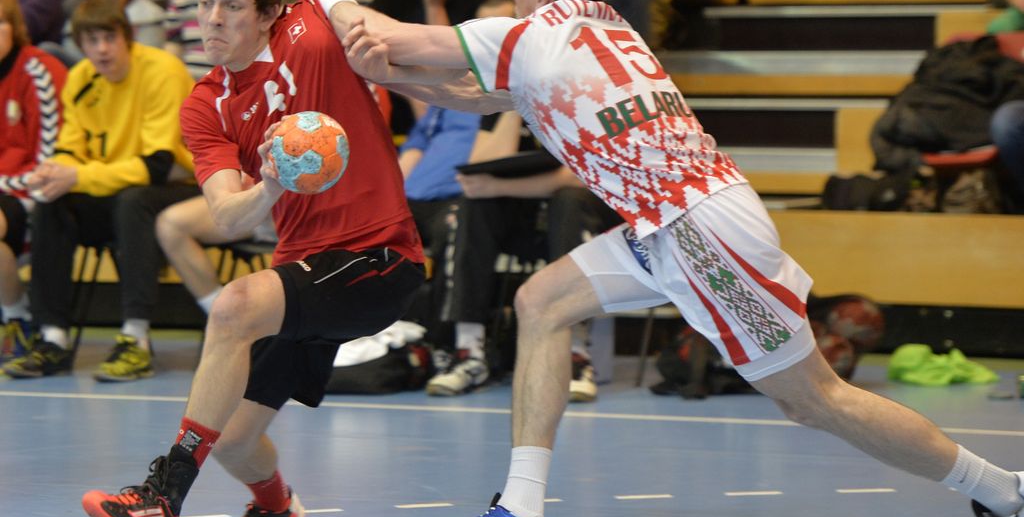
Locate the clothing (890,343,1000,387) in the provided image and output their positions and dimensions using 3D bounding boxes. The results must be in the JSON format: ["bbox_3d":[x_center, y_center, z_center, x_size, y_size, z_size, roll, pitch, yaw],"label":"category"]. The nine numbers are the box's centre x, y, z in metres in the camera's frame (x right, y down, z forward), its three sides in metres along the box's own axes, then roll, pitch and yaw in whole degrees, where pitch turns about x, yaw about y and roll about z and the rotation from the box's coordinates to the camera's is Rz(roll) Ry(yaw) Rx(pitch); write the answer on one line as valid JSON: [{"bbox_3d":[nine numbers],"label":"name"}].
[{"bbox_3d":[1.430,0.360,13.250,0.370,0.120,0.300,2,5,22],"label":"clothing"}]

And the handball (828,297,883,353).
[{"bbox_3d":[1.169,0.226,13.500,0.187,0.187,0.187,0,5,0],"label":"handball"}]

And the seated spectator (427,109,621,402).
[{"bbox_3d":[0.032,-0.251,13.300,0.630,1.300,0.850,2,5,23],"label":"seated spectator"}]

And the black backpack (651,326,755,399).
[{"bbox_3d":[0.632,0.340,13.000,0.380,0.250,0.300,2,5,22],"label":"black backpack"}]

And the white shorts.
[{"bbox_3d":[0.429,0.057,9.450,0.480,0.460,0.400,2,5,28],"label":"white shorts"}]

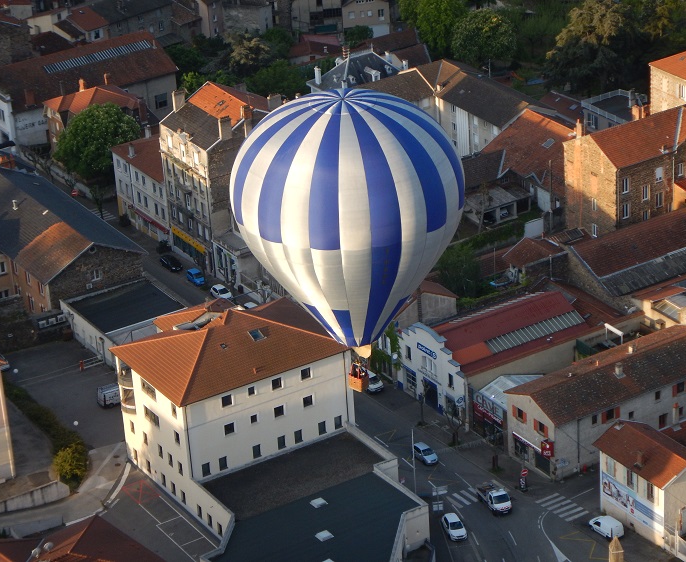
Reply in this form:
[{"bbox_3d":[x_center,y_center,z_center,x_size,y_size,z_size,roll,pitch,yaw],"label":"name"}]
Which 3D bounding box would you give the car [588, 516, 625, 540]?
[{"bbox_3d":[29.371,27.352,243.612,1.700,1.800,4.100,-23,32,-35],"label":"car"}]

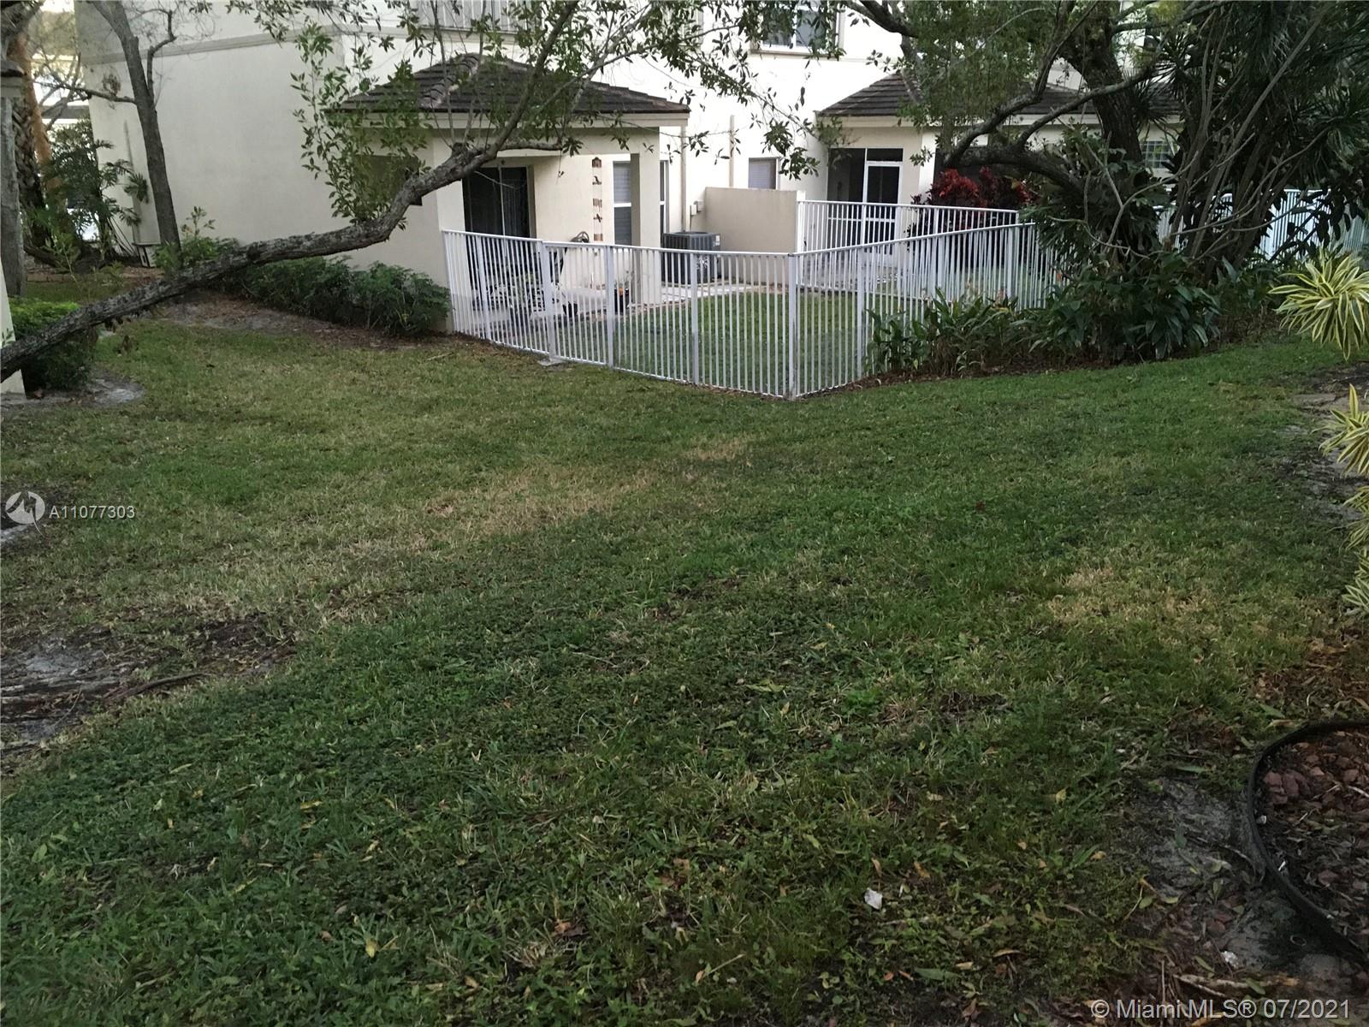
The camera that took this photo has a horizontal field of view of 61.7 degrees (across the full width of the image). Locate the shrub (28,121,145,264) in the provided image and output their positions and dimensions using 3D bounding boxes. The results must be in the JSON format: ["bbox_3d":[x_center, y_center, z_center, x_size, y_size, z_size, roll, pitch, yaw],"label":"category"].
[{"bbox_3d":[-12.672,-6.824,24.476,2.150,2.800,2.000,-10,21,-25],"label":"shrub"}]

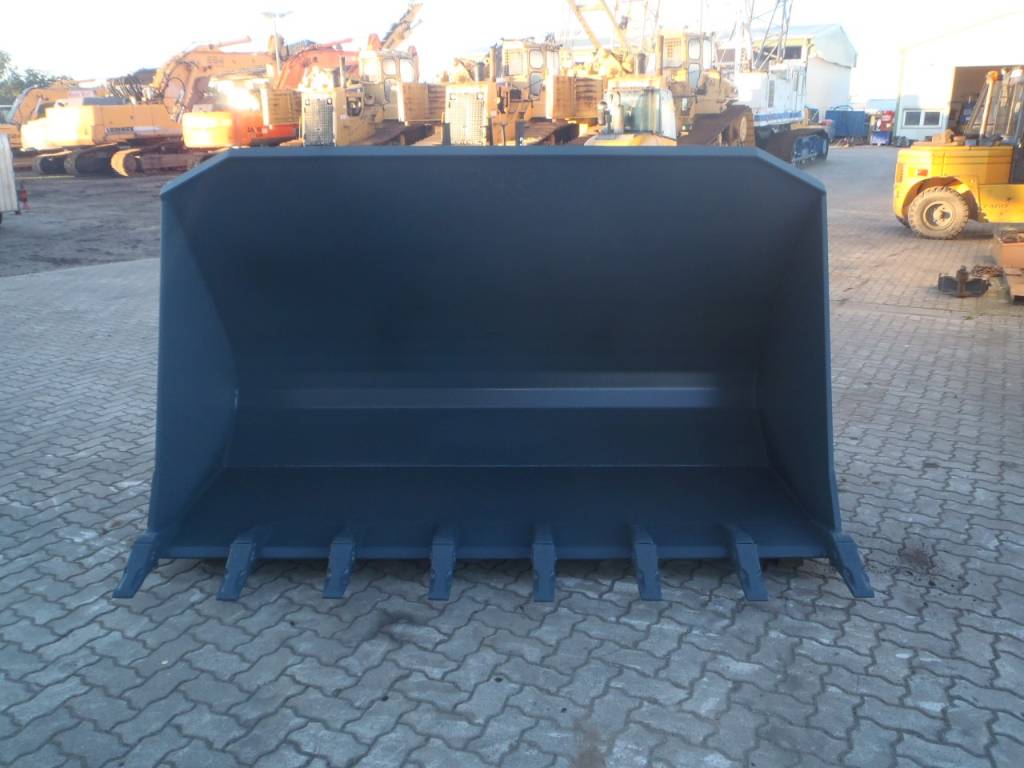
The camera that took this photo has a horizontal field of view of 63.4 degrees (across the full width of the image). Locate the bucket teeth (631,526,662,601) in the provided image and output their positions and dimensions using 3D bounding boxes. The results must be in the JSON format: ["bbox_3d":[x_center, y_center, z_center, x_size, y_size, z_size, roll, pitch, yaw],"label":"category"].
[{"bbox_3d":[0.499,0.665,3.102,0.086,0.112,0.345,0,33,0],"label":"bucket teeth"}]

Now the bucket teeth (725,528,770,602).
[{"bbox_3d":[0.876,0.664,3.098,0.086,0.112,0.345,0,33,0],"label":"bucket teeth"}]

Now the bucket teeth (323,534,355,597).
[{"bbox_3d":[-0.646,0.663,3.130,0.086,0.112,0.345,0,33,0],"label":"bucket teeth"}]

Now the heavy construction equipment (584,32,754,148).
[{"bbox_3d":[3.840,-7.128,21.412,3.400,3.700,5.000,10,20,29],"label":"heavy construction equipment"}]

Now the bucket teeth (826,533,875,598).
[{"bbox_3d":[1.264,0.657,3.113,0.086,0.112,0.345,0,33,0],"label":"bucket teeth"}]

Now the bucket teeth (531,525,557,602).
[{"bbox_3d":[0.115,0.668,3.099,0.086,0.112,0.345,0,33,0],"label":"bucket teeth"}]

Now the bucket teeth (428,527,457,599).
[{"bbox_3d":[-0.263,0.666,3.114,0.086,0.112,0.345,0,33,0],"label":"bucket teeth"}]

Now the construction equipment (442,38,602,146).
[{"bbox_3d":[0.127,-6.512,21.017,2.900,3.800,4.800,7,18,24],"label":"construction equipment"}]

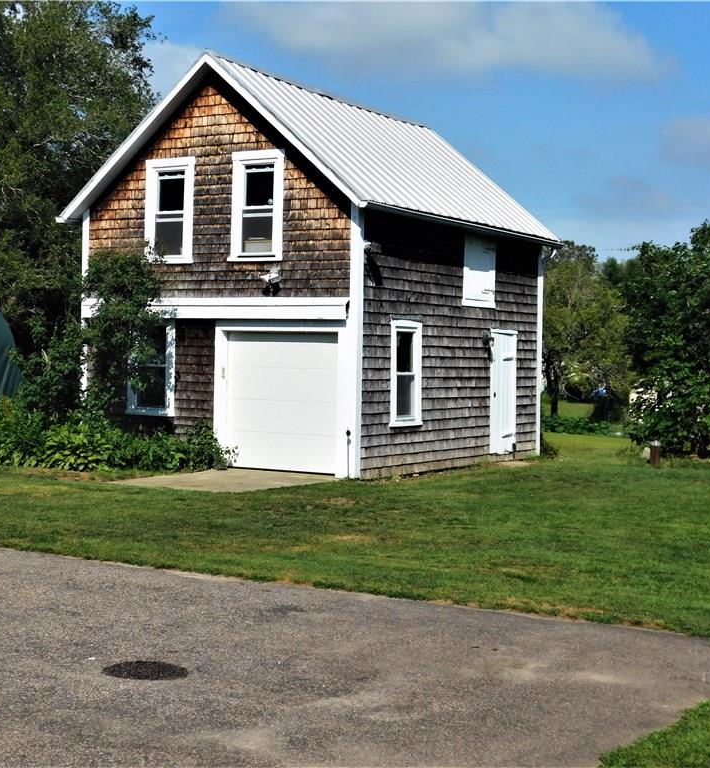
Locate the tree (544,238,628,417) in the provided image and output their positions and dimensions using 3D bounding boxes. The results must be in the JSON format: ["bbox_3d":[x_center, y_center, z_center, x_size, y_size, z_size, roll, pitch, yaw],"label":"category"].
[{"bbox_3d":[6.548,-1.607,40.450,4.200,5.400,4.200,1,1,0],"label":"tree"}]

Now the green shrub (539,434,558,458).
[{"bbox_3d":[3.514,1.109,24.396,0.550,0.450,0.550,1,1,0],"label":"green shrub"}]

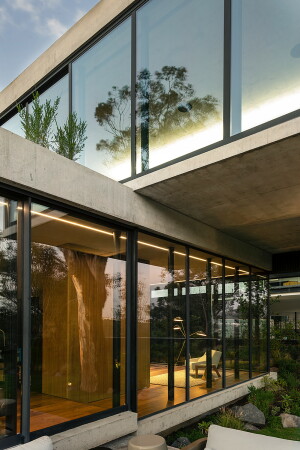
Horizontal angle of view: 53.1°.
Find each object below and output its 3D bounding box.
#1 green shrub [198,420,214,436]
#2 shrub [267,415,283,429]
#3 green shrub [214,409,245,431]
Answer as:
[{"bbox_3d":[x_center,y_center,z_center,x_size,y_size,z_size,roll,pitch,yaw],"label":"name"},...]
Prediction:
[{"bbox_3d":[0.942,3.397,5.000,0.260,0.260,0.260,0,-8,0],"label":"green shrub"},{"bbox_3d":[2.200,3.471,5.300,0.270,0.240,0.250,0,-8,0],"label":"shrub"},{"bbox_3d":[1.365,3.348,5.150,0.480,0.380,0.440,0,-8,0],"label":"green shrub"}]

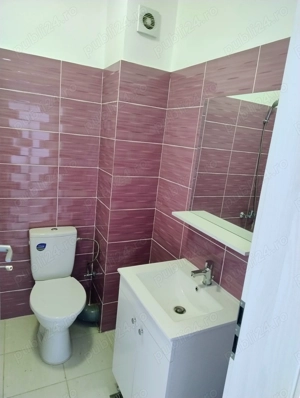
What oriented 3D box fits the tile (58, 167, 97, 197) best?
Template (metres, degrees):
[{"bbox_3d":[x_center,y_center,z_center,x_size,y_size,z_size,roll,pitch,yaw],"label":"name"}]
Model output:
[{"bbox_3d":[-0.577,-0.128,2.224,0.306,0.250,0.010,-1,14,-27],"label":"tile"}]

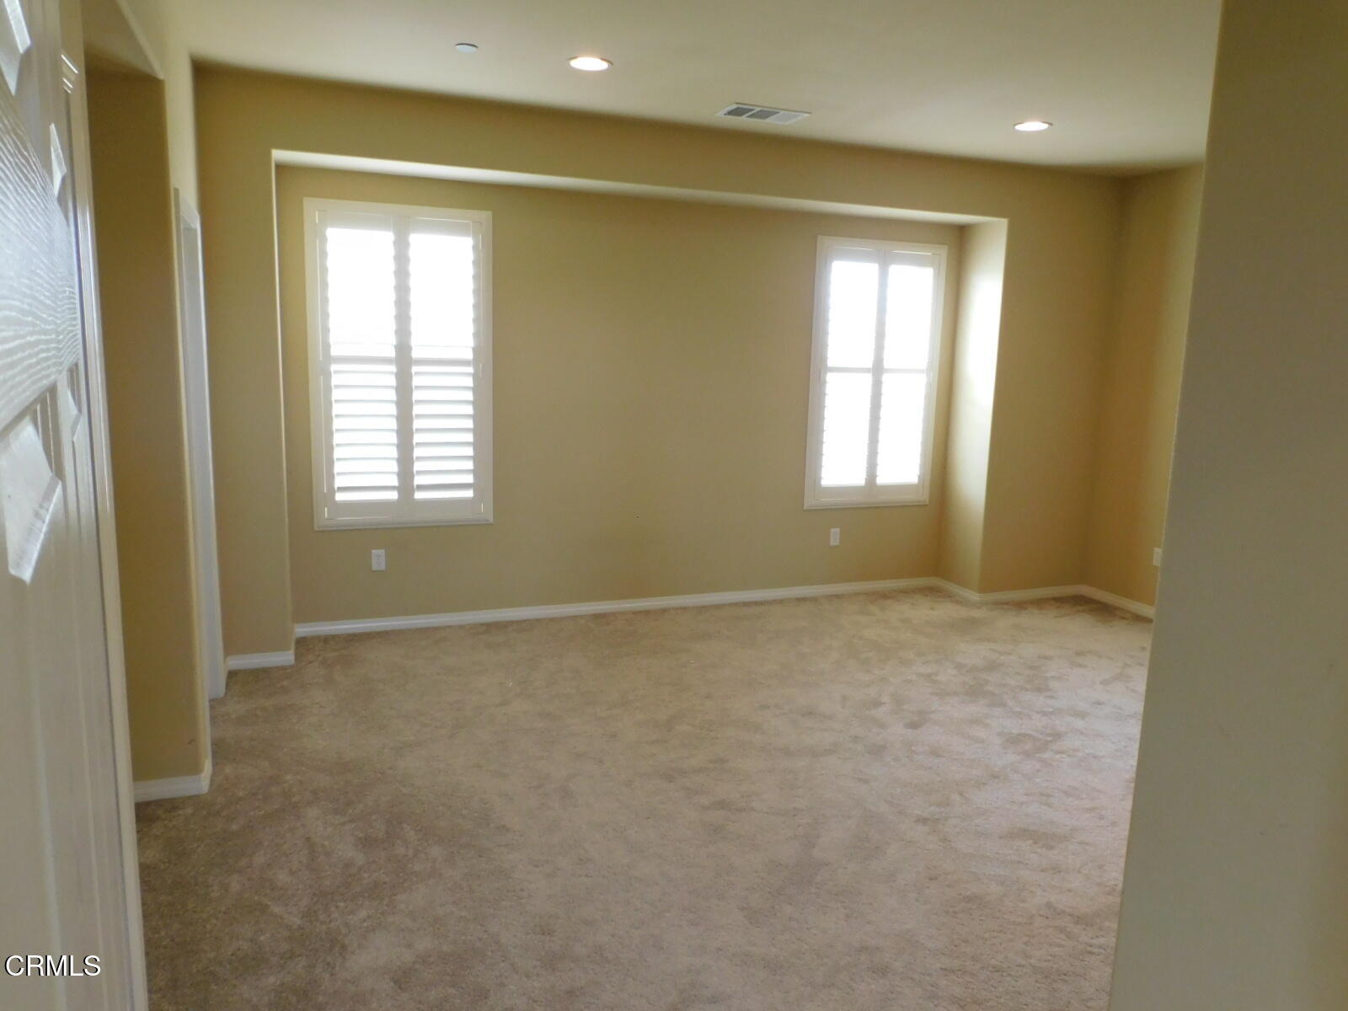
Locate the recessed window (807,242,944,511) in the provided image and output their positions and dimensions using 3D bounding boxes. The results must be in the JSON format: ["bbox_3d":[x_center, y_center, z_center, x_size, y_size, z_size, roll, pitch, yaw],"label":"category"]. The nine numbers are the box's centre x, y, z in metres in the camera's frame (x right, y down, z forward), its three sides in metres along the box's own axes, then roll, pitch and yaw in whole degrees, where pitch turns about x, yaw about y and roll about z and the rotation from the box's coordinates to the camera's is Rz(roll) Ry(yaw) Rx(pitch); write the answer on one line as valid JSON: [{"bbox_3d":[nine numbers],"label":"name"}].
[{"bbox_3d":[1.314,-0.833,6.077,0.959,1.713,0.080,-2,10,-21],"label":"recessed window"}]

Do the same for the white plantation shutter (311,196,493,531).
[{"bbox_3d":[-1.445,-0.729,5.011,0.942,1.704,0.080,-2,10,-21],"label":"white plantation shutter"}]

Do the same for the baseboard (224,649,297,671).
[{"bbox_3d":[-2.000,0.753,4.544,0.298,0.067,0.020,-2,10,-21],"label":"baseboard"}]

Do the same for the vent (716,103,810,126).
[{"bbox_3d":[0.442,-1.946,4.667,0.411,0.020,0.265,-2,10,-21],"label":"vent"}]

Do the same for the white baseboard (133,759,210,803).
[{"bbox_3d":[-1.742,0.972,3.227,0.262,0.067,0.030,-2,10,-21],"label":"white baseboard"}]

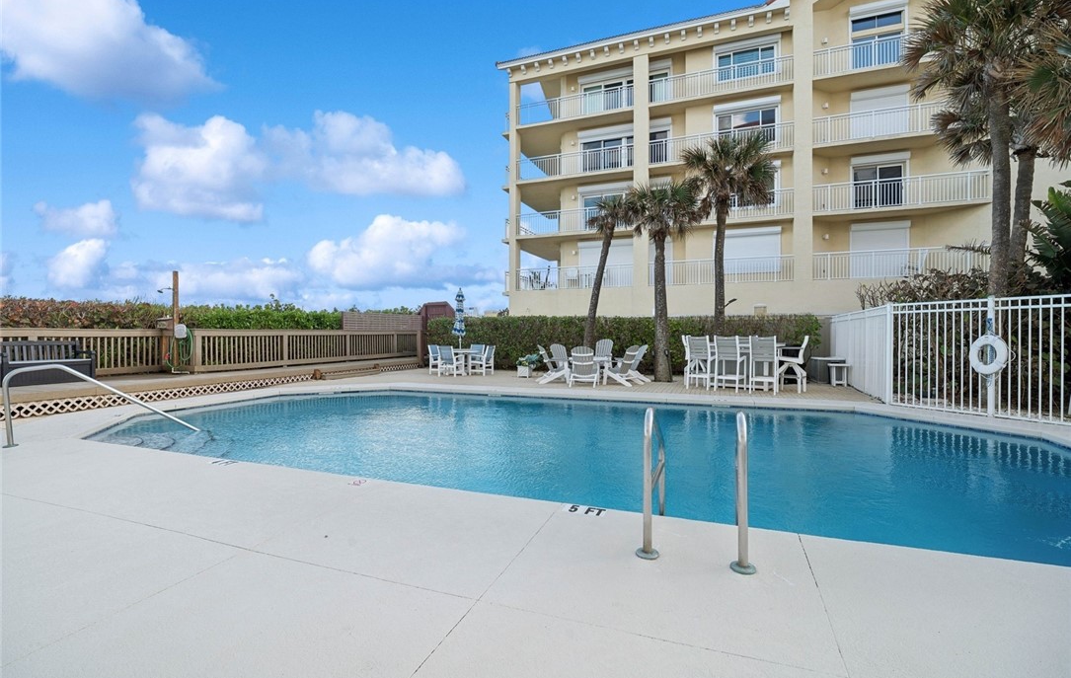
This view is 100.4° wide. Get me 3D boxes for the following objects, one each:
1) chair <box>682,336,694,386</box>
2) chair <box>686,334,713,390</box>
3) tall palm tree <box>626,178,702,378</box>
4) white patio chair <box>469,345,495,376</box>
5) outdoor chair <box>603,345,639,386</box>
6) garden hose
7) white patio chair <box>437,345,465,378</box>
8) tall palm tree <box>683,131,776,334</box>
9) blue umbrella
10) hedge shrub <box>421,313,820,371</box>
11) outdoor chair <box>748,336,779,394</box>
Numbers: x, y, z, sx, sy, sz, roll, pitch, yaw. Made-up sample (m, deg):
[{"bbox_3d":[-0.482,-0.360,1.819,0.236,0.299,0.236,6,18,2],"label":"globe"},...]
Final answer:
[{"bbox_3d":[4.000,0.544,11.023,0.620,1.230,0.580,0,0,36],"label":"chair"},{"bbox_3d":[3.851,0.551,10.337,0.510,1.220,0.630,0,0,37],"label":"chair"},{"bbox_3d":[3.470,-1.572,12.041,2.030,5.450,2.000,0,0,21],"label":"tall palm tree"},{"bbox_3d":[-1.629,0.670,13.937,0.640,0.920,0.610,0,0,24],"label":"white patio chair"},{"bbox_3d":[2.171,0.667,11.247,0.860,0.970,0.760,0,0,38],"label":"outdoor chair"},{"bbox_3d":[-7.650,0.228,9.582,0.220,0.880,0.500,0,0,26],"label":"garden hose"},{"bbox_3d":[-2.560,0.669,13.574,0.570,0.950,0.620,0,0,17],"label":"white patio chair"},{"bbox_3d":[5.607,-2.399,12.830,2.700,7.100,2.600,0,0,0],"label":"tall palm tree"},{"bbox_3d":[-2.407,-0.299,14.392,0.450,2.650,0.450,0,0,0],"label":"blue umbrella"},{"bbox_3d":[2.100,0.184,15.301,13.000,1.900,1.000,0,0,21],"label":"hedge shrub"},{"bbox_3d":[4.920,0.548,9.593,0.500,1.240,0.590,0,0,35],"label":"outdoor chair"}]

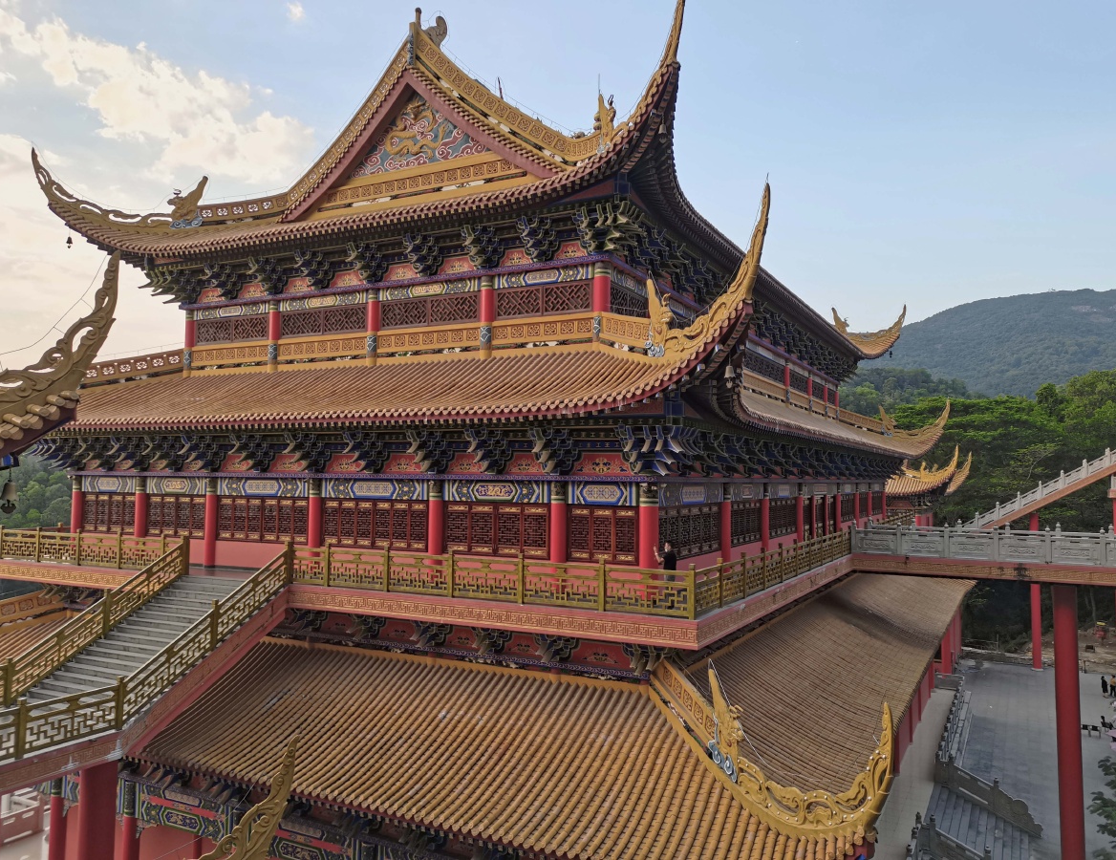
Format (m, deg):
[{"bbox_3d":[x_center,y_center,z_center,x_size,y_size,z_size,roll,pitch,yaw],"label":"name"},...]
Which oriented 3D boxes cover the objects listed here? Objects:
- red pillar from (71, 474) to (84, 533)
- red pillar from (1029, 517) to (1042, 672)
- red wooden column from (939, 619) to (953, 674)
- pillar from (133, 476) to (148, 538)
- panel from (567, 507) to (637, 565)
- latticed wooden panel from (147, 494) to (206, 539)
[{"bbox_3d":[-19.113,3.419,34.334,0.460,3.137,0.460,-1,-4,28],"label":"red pillar"},{"bbox_3d":[41.752,14.106,75.397,0.860,13.552,0.860,-1,-4,28],"label":"red pillar"},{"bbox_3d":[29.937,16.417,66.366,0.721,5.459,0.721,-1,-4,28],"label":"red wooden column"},{"bbox_3d":[-15.688,3.342,32.513,0.460,3.131,0.460,-1,-4,28],"label":"pillar"},{"bbox_3d":[1.216,2.812,23.241,2.132,1.573,0.120,-1,-4,28],"label":"panel"},{"bbox_3d":[-13.905,3.157,31.445,3.381,1.529,0.098,-1,-4,28],"label":"latticed wooden panel"}]

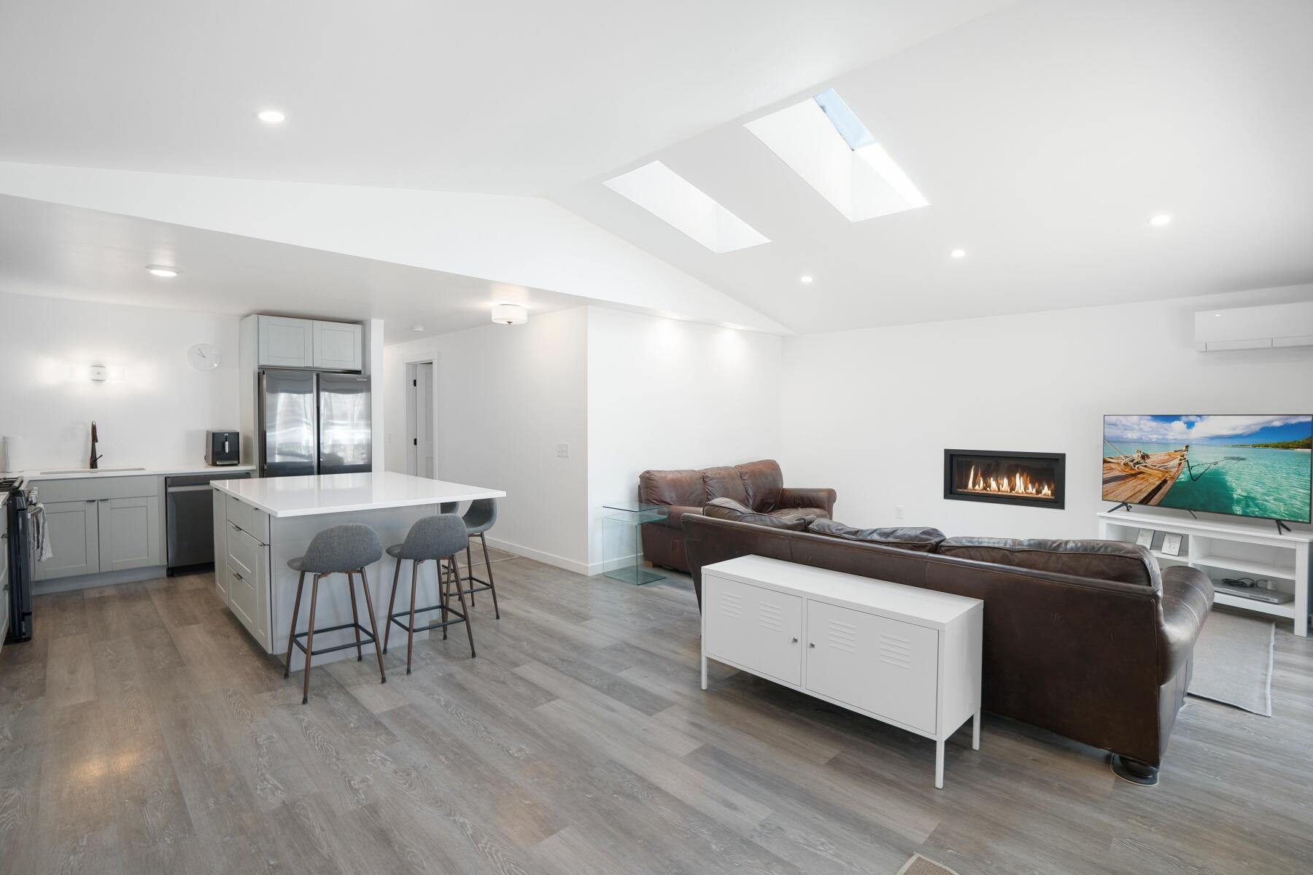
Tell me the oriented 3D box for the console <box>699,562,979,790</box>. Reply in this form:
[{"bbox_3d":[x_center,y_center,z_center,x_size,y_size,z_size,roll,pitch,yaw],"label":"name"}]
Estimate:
[{"bbox_3d":[0.797,0.984,2.720,0.400,0.630,1.190,-1,2,-44],"label":"console"}]

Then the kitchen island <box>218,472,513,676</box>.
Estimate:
[{"bbox_3d":[-2.056,0.790,3.926,1.880,0.918,1.250,2,2,45],"label":"kitchen island"}]

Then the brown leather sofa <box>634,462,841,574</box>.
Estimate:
[{"bbox_3d":[0.892,0.740,5.853,0.950,0.930,2.060,2,2,45],"label":"brown leather sofa"}]

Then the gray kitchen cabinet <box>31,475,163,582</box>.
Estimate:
[{"bbox_3d":[-4.696,0.752,4.908,0.610,0.860,0.760,2,2,45],"label":"gray kitchen cabinet"}]

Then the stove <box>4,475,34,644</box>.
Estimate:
[{"bbox_3d":[-4.351,0.782,3.625,0.760,0.930,0.680,2,2,45],"label":"stove"}]

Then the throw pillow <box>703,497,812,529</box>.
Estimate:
[{"bbox_3d":[0.648,0.603,3.648,0.220,0.440,0.740,-22,16,-41],"label":"throw pillow"}]

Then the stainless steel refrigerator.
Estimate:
[{"bbox_3d":[-3.511,0.286,5.939,0.740,1.790,0.910,2,2,45],"label":"stainless steel refrigerator"}]

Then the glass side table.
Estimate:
[{"bbox_3d":[-0.172,0.917,5.117,0.440,0.610,0.390,2,2,45],"label":"glass side table"}]

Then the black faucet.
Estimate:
[{"bbox_3d":[-4.852,0.070,5.056,0.230,0.420,0.090,2,2,44],"label":"black faucet"}]

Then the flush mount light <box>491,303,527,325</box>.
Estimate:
[{"bbox_3d":[-1.276,-1.059,5.032,0.310,0.165,0.310,0,2,0],"label":"flush mount light"}]

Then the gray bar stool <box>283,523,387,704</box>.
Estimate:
[{"bbox_3d":[-1.711,0.854,3.086,0.470,0.870,0.420,2,2,44],"label":"gray bar stool"}]

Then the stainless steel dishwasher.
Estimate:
[{"bbox_3d":[-4.256,0.777,5.503,0.600,0.860,0.610,2,2,44],"label":"stainless steel dishwasher"}]

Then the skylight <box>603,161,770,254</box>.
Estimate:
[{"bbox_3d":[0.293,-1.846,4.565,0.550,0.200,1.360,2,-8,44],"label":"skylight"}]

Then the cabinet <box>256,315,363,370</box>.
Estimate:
[{"bbox_3d":[-3.623,-0.928,6.009,0.610,0.485,0.930,2,2,44],"label":"cabinet"}]

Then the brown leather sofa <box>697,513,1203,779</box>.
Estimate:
[{"bbox_3d":[1.376,0.854,3.300,1.090,0.860,2.450,-2,2,-44],"label":"brown leather sofa"}]

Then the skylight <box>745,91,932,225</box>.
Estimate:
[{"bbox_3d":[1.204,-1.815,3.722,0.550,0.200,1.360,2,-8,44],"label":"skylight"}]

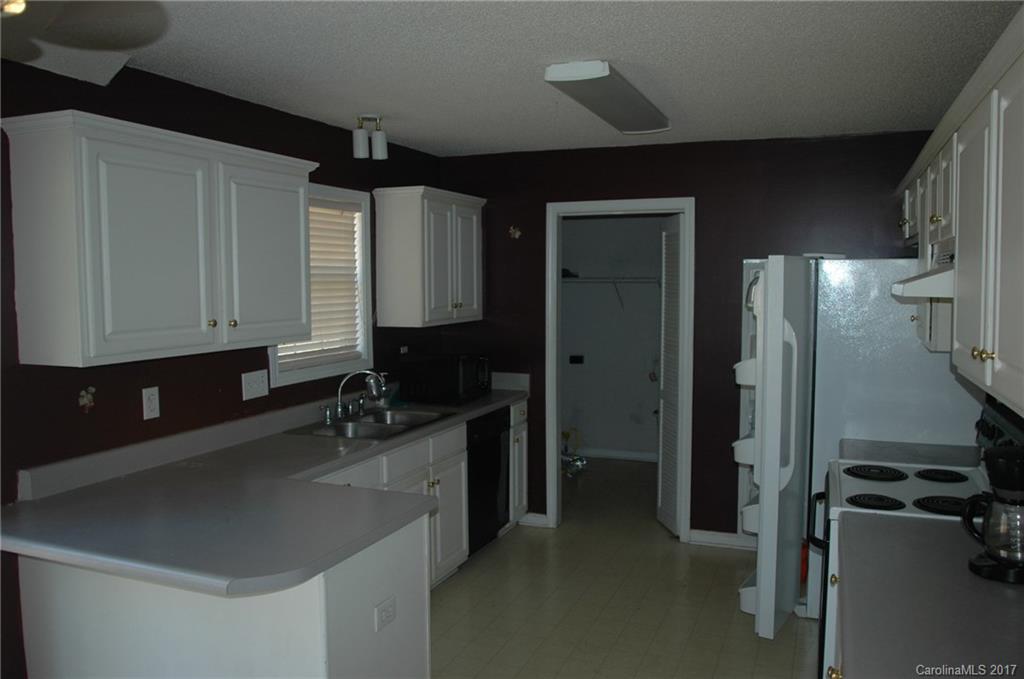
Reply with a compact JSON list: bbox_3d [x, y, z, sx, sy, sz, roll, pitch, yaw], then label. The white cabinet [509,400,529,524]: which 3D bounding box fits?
[{"bbox_3d":[-0.240,0.809,5.119,0.620,0.865,0.300,2,5,23],"label":"white cabinet"}]

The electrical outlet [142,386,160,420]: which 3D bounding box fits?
[{"bbox_3d":[-1.433,0.256,3.059,0.012,0.121,0.077,2,5,23],"label":"electrical outlet"}]

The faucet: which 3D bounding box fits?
[{"bbox_3d":[-0.803,0.286,4.038,0.265,0.262,0.100,1,5,8],"label":"faucet"}]

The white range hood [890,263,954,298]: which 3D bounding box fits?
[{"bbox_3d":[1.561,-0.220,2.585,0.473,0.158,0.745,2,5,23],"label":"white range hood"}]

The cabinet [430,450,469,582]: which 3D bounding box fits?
[{"bbox_3d":[-0.615,0.913,4.229,0.600,0.620,0.450,2,5,23],"label":"cabinet"}]

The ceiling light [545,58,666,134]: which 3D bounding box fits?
[{"bbox_3d":[0.472,-1.057,3.466,0.262,0.070,1.175,2,5,23],"label":"ceiling light"}]

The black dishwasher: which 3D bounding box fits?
[{"bbox_3d":[-0.403,0.832,4.673,0.605,0.828,0.608,2,5,23],"label":"black dishwasher"}]

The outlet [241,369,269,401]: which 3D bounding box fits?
[{"bbox_3d":[-1.201,0.214,3.610,0.012,0.121,0.162,2,5,23],"label":"outlet"}]

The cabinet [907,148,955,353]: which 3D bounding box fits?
[{"bbox_3d":[1.835,-0.349,3.074,0.335,0.770,0.480,2,5,23],"label":"cabinet"}]

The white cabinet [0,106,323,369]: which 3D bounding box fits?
[{"bbox_3d":[-1.257,-0.353,2.991,0.338,0.797,1.217,2,5,23],"label":"white cabinet"}]

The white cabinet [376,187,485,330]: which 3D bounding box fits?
[{"bbox_3d":[-0.486,-0.497,4.791,0.350,0.800,0.850,2,5,23],"label":"white cabinet"}]

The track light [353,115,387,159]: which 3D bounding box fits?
[{"bbox_3d":[-0.711,-1.004,3.835,0.185,0.225,0.120,-2,5,-20],"label":"track light"}]

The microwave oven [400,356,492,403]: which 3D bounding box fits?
[{"bbox_3d":[-0.404,0.228,4.817,0.390,0.278,0.455,2,5,23],"label":"microwave oven"}]

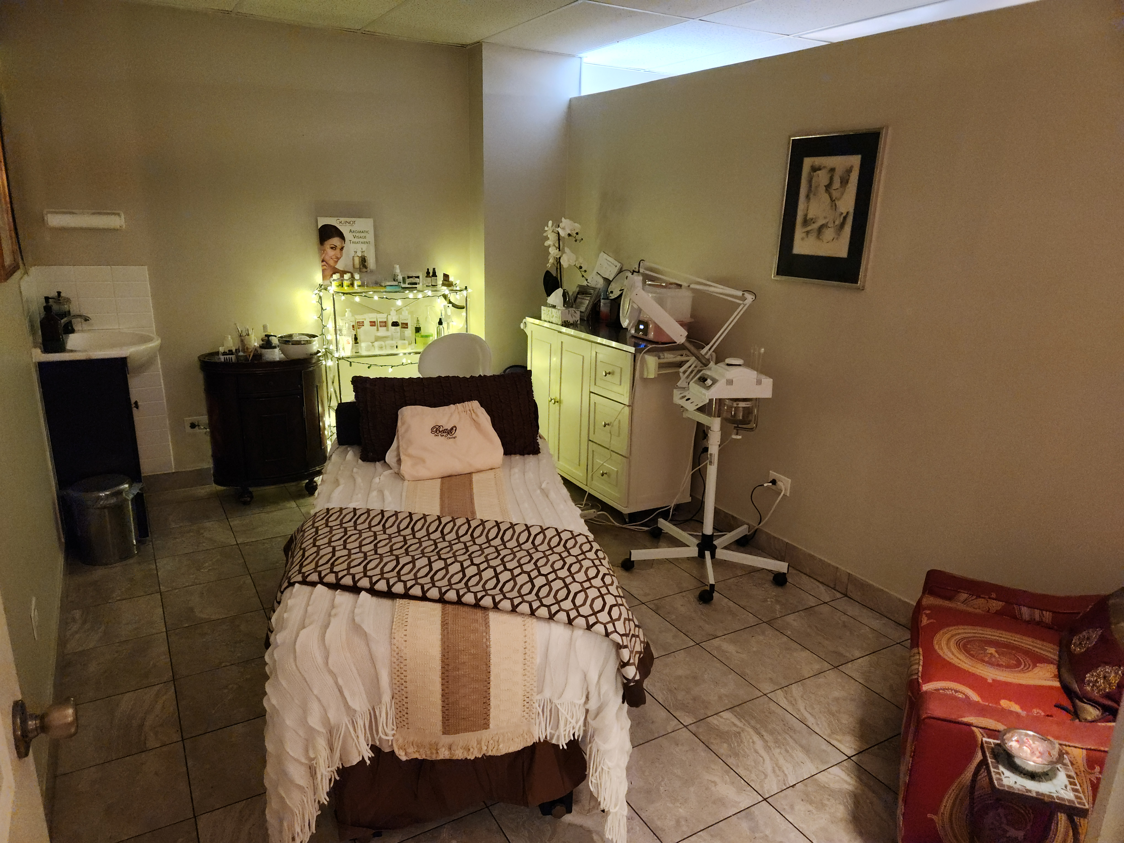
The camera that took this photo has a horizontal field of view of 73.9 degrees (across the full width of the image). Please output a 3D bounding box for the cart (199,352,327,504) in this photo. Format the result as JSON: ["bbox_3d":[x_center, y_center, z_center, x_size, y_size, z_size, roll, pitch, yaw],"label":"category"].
[{"bbox_3d":[-1.536,0.008,3.923,0.605,0.740,0.395,-8,18,-30],"label":"cart"}]

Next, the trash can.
[{"bbox_3d":[-1.962,0.416,3.215,0.280,0.325,0.280,-8,18,-30],"label":"trash can"}]

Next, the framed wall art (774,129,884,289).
[{"bbox_3d":[1.016,-0.810,2.873,0.025,0.555,0.442,-8,18,-30],"label":"framed wall art"}]

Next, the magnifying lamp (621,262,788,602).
[{"bbox_3d":[0.576,0.007,3.071,0.730,1.300,0.670,-1,16,-8],"label":"magnifying lamp"}]

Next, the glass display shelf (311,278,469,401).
[{"bbox_3d":[-0.939,-0.246,4.285,0.780,1.060,0.300,-8,18,-30],"label":"glass display shelf"}]

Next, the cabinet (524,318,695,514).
[{"bbox_3d":[0.219,-0.056,4.029,0.420,0.886,1.100,-8,18,-30],"label":"cabinet"}]

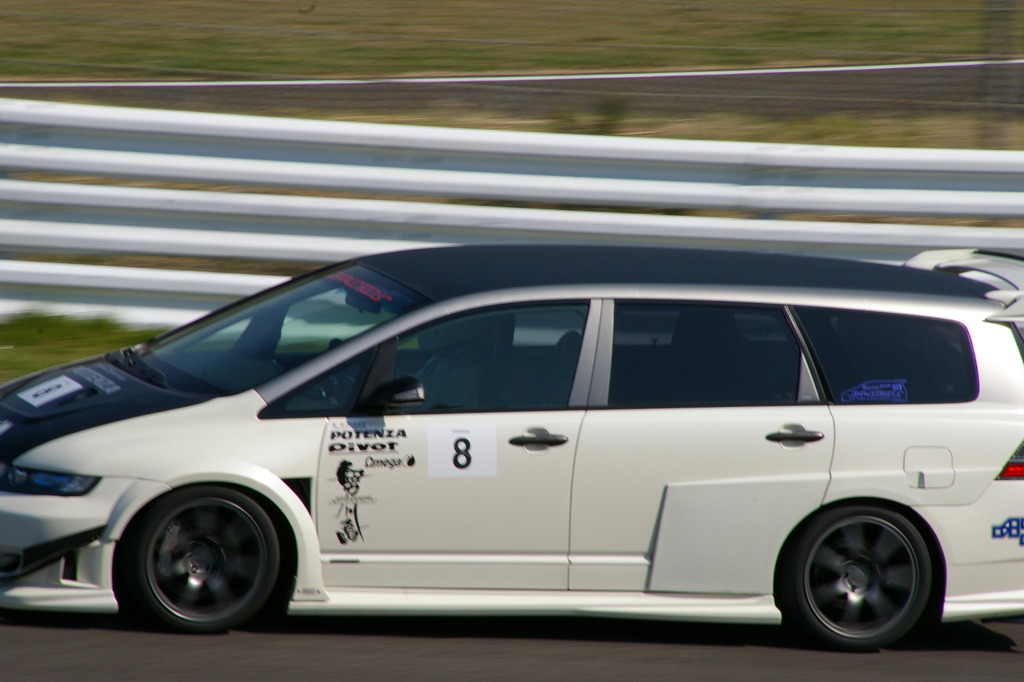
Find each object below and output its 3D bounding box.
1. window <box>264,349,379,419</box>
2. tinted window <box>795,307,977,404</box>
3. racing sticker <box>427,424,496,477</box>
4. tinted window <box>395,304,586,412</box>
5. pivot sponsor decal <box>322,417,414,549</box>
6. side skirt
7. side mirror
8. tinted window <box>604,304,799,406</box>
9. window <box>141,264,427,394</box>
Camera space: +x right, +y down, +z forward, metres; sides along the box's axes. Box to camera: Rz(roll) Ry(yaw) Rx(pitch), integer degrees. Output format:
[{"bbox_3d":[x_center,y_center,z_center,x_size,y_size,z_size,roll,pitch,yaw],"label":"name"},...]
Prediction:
[{"bbox_3d":[-0.795,0.173,43.632,0.492,0.317,0.050,3,-15,-12],"label":"window"},{"bbox_3d":[1.560,0.069,44.399,0.807,0.409,0.060,1,-12,-21],"label":"tinted window"},{"bbox_3d":[-0.204,0.453,43.754,0.298,0.214,0.010,2,2,-17],"label":"racing sticker"},{"bbox_3d":[-0.091,0.069,43.839,0.856,0.481,0.050,2,-13,-16],"label":"tinted window"},{"bbox_3d":[-0.591,0.583,43.652,0.405,0.520,0.010,2,3,-16],"label":"pivot sponsor decal"},{"bbox_3d":[0.091,1.089,43.917,2.120,0.125,0.120,2,7,-18],"label":"side skirt"},{"bbox_3d":[-0.492,0.217,43.566,0.180,0.140,0.230,2,7,-18],"label":"side mirror"},{"bbox_3d":[0.792,0.068,44.119,0.844,0.456,0.050,2,-13,-18],"label":"tinted window"},{"bbox_3d":[-0.967,-0.077,44.364,0.991,0.113,1.400,-25,14,-13],"label":"window"}]

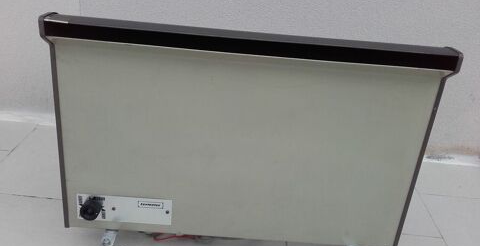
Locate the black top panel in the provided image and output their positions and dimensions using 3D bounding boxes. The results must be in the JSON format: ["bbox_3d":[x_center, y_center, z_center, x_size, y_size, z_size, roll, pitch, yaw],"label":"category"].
[{"bbox_3d":[0.026,-0.152,0.760,0.765,0.032,0.078,5,22,-2],"label":"black top panel"}]

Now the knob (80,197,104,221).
[{"bbox_3d":[-0.322,0.188,0.871,0.036,0.036,0.035,5,22,-2],"label":"knob"}]

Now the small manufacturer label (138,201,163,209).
[{"bbox_3d":[-0.197,0.183,0.886,0.056,0.017,0.002,5,22,-2],"label":"small manufacturer label"}]

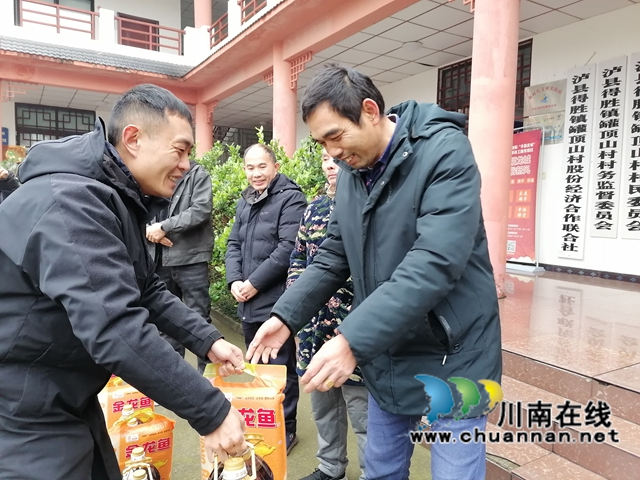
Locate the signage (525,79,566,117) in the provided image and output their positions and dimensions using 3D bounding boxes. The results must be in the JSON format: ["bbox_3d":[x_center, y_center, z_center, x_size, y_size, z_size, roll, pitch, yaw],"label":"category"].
[{"bbox_3d":[3.012,-1.887,6.672,0.020,0.393,0.605,-3,6,-34],"label":"signage"}]

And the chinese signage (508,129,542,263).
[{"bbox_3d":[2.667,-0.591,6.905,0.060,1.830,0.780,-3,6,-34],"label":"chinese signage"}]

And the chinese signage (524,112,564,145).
[{"bbox_3d":[3.003,-1.470,6.715,0.020,0.418,0.603,-3,6,-34],"label":"chinese signage"}]

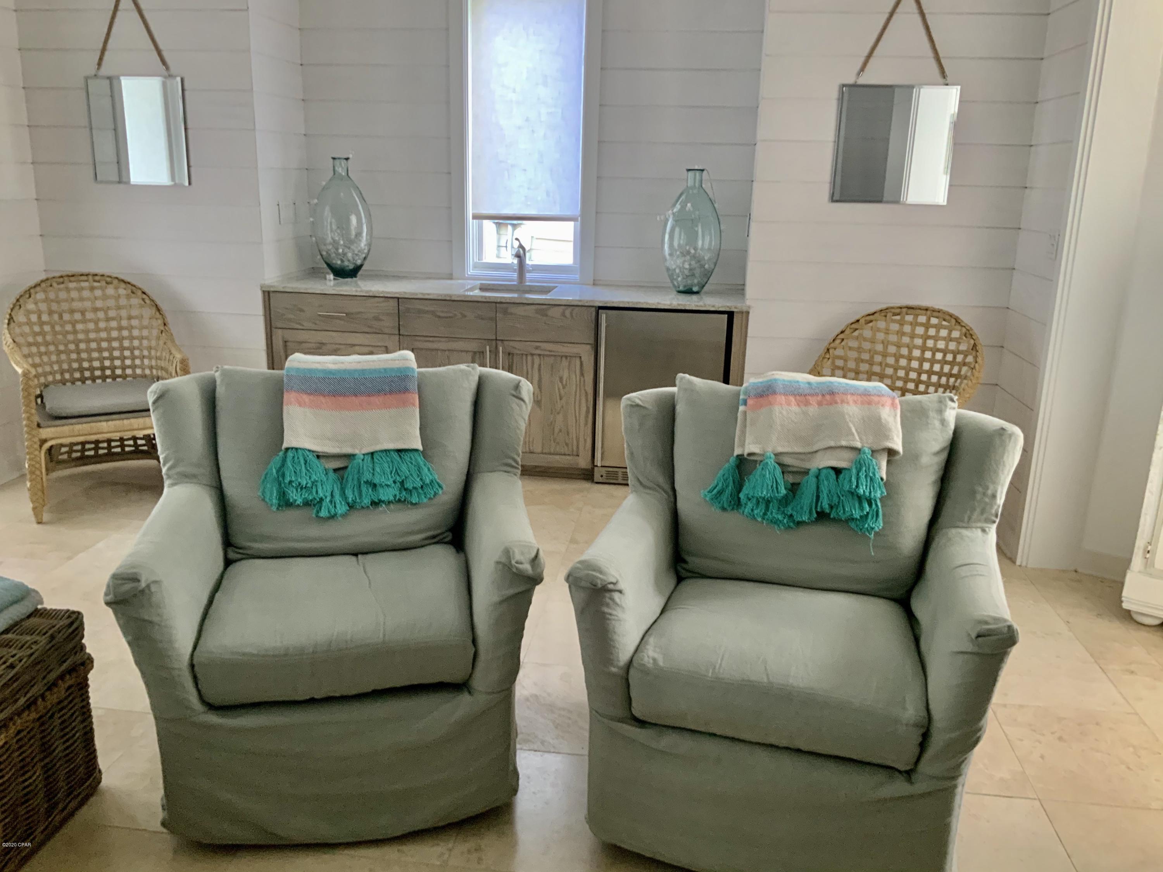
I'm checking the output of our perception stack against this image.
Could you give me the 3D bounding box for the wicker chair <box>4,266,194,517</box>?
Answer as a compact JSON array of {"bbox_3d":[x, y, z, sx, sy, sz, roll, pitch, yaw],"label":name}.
[{"bbox_3d":[-2.082,-0.184,4.226,0.630,0.950,0.640,-6,17,-27],"label":"wicker chair"}]

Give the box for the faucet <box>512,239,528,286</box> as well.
[{"bbox_3d":[-0.312,-0.865,4.862,0.060,0.225,0.190,3,15,7],"label":"faucet"}]

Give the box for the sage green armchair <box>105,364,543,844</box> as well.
[{"bbox_3d":[-0.600,0.342,2.484,0.900,0.920,0.910,-1,15,-11],"label":"sage green armchair"}]

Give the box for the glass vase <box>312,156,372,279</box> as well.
[{"bbox_3d":[-1.199,-1.102,4.948,0.298,0.590,0.298,3,15,7],"label":"glass vase"}]

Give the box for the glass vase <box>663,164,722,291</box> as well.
[{"bbox_3d":[0.540,-0.992,4.725,0.290,0.583,0.290,3,15,7],"label":"glass vase"}]

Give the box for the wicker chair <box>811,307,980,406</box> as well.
[{"bbox_3d":[1.185,-0.028,3.968,0.630,0.950,0.640,14,19,38],"label":"wicker chair"}]

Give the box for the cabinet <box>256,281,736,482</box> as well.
[{"bbox_3d":[-0.352,-0.295,4.920,2.290,0.889,0.600,3,15,7],"label":"cabinet"}]

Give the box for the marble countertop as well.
[{"bbox_3d":[-0.344,-0.719,4.795,2.290,0.028,0.630,3,15,7],"label":"marble countertop"}]

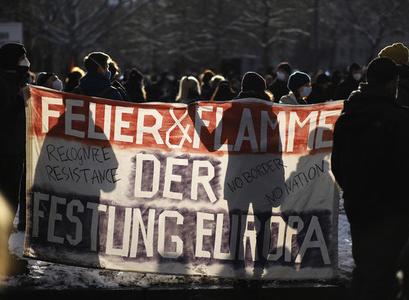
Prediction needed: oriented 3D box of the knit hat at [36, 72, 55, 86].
[{"bbox_3d":[-1.475,-0.652,9.800,0.225,0.185,0.200,0,4,-6],"label":"knit hat"}]

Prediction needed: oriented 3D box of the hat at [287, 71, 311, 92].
[{"bbox_3d":[0.887,-0.638,9.800,0.225,0.195,0.200,0,4,6],"label":"hat"}]

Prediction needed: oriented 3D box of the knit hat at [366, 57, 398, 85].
[{"bbox_3d":[1.253,-0.556,7.400,0.200,0.190,0.225,2,5,27],"label":"knit hat"}]

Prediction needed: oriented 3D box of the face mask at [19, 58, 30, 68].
[{"bbox_3d":[-1.421,-0.683,8.300,0.090,0.105,0.130,-2,5,-21],"label":"face mask"}]

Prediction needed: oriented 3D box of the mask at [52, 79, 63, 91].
[{"bbox_3d":[-1.363,-0.608,9.800,0.095,0.115,0.135,0,4,-6],"label":"mask"}]

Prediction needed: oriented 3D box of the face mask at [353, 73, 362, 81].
[{"bbox_3d":[2.115,-1.002,14.500,0.130,0.110,0.090,-1,4,-19],"label":"face mask"}]

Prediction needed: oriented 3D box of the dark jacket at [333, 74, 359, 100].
[{"bbox_3d":[2.041,-0.628,14.600,0.520,0.720,0.320,-1,4,-17],"label":"dark jacket"}]

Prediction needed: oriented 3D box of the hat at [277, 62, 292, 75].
[{"bbox_3d":[1.115,-1.129,14.600,0.195,0.175,0.220,3,5,33],"label":"hat"}]

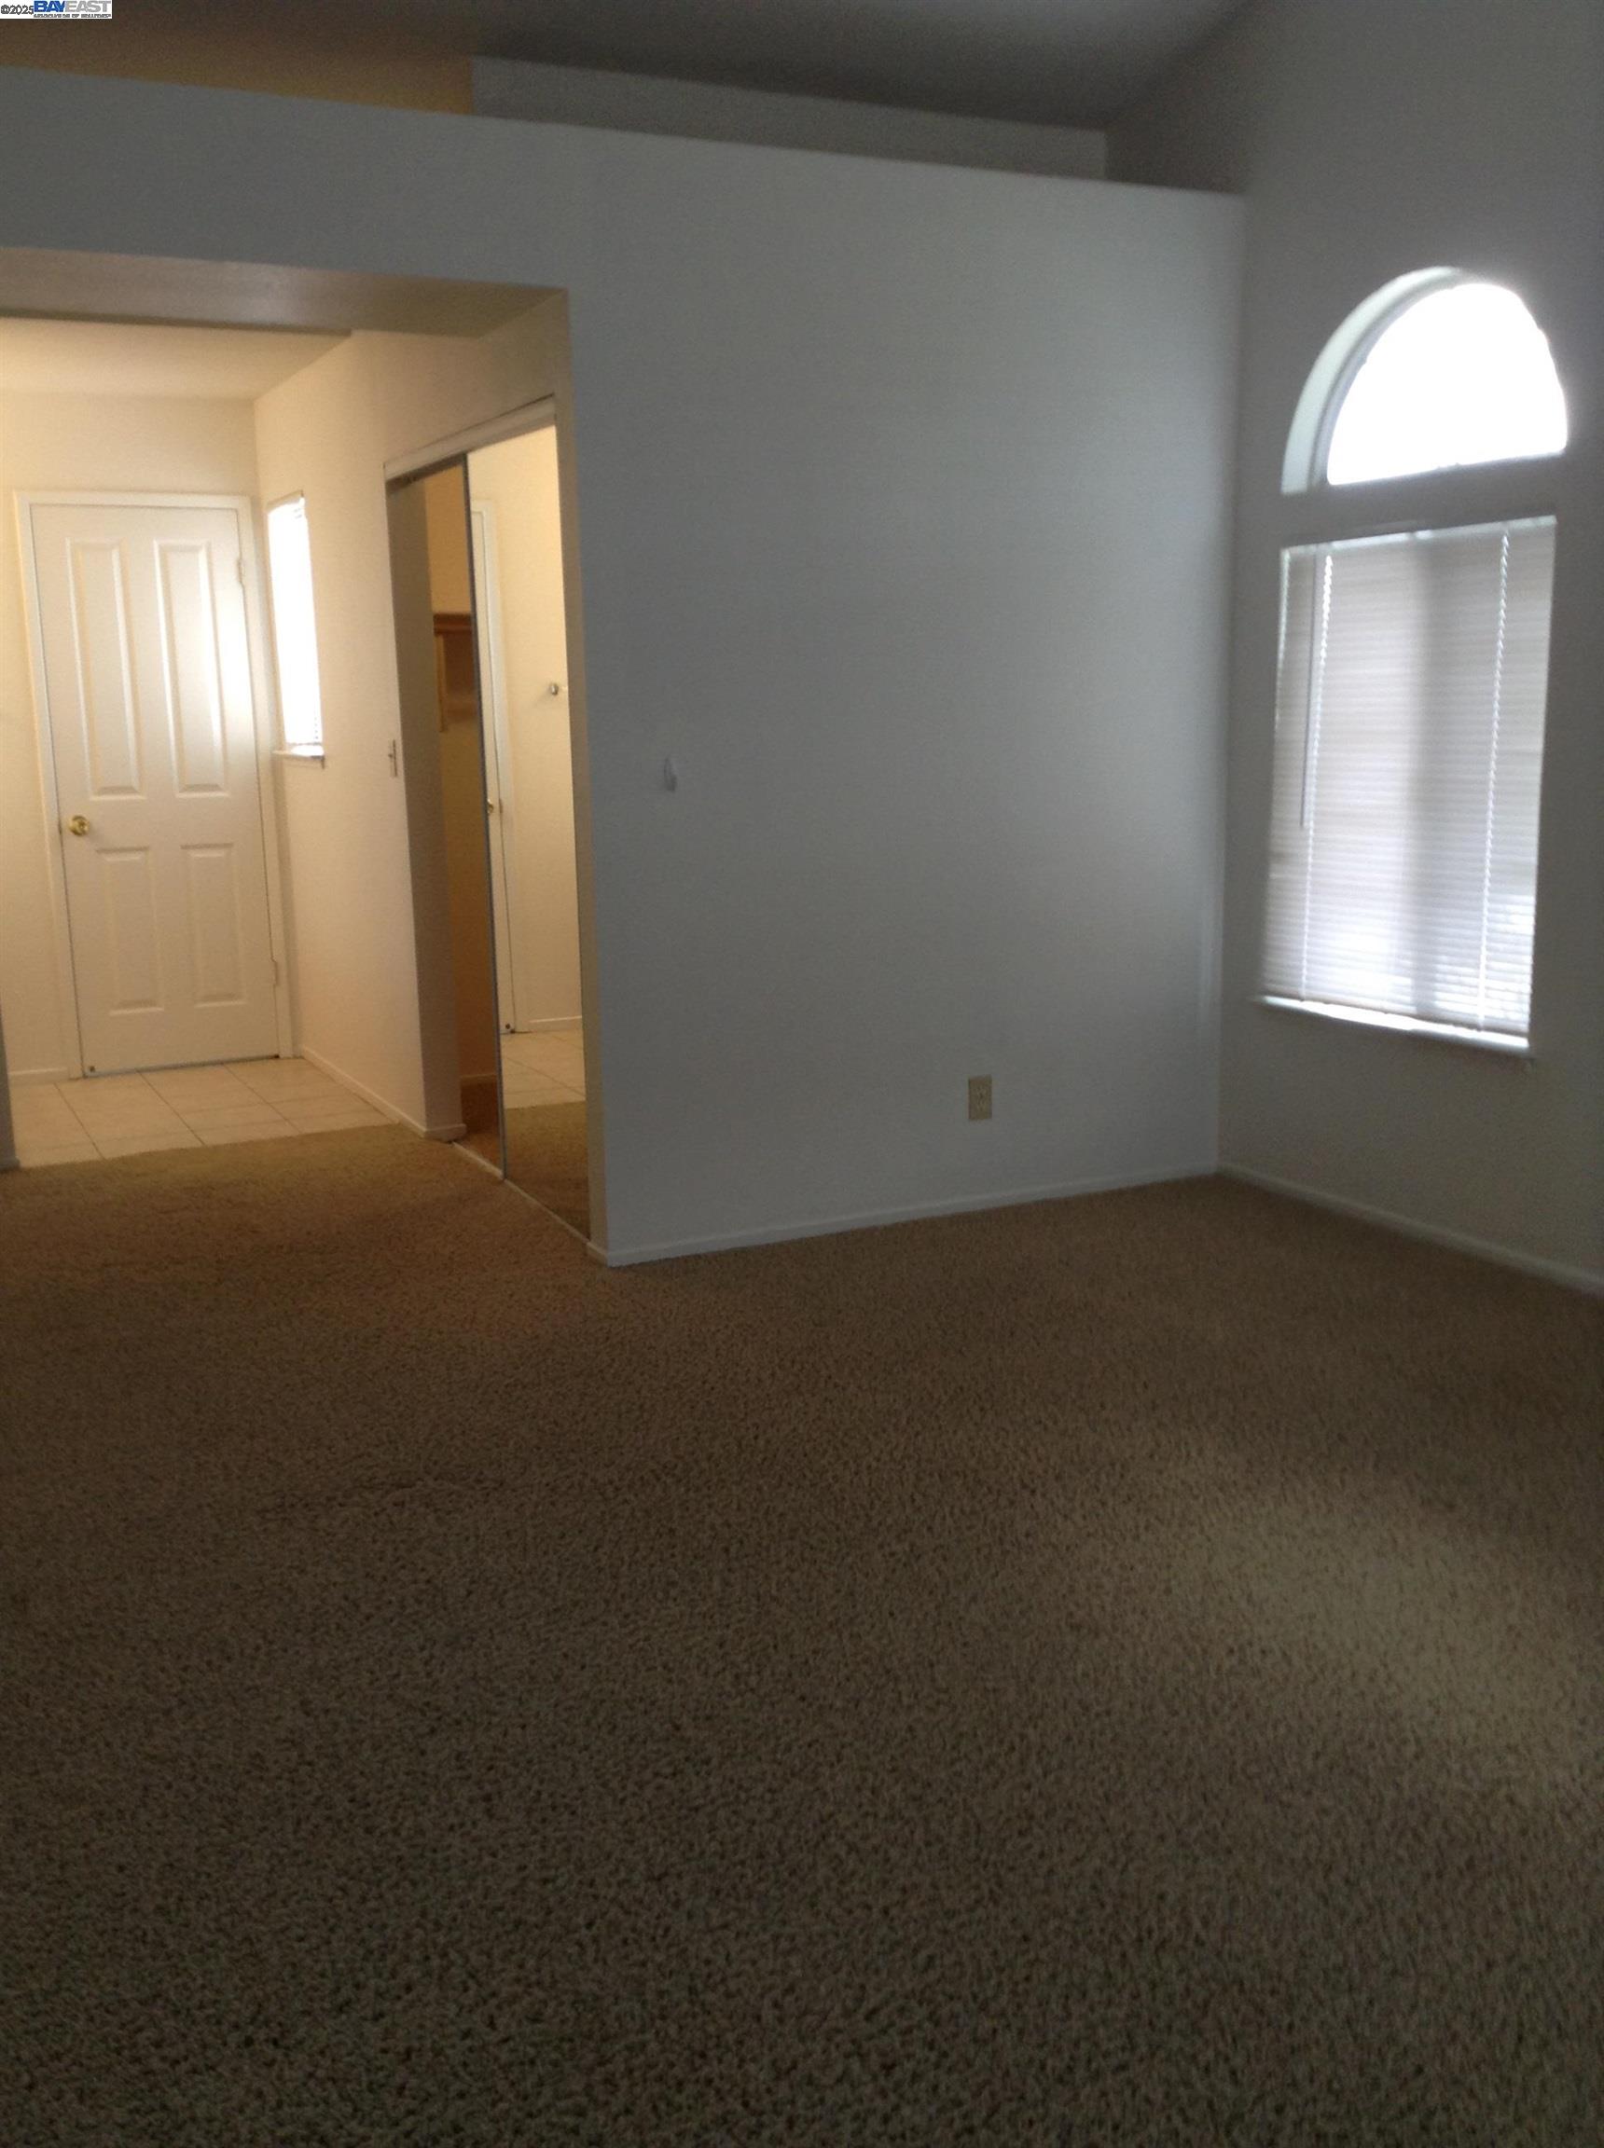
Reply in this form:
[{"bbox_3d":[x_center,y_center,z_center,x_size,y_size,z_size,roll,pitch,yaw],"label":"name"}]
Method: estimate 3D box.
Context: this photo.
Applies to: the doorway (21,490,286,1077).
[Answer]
[{"bbox_3d":[-2.363,-1.033,7.535,0.720,2.040,0.050,-6,12,-25],"label":"doorway"}]

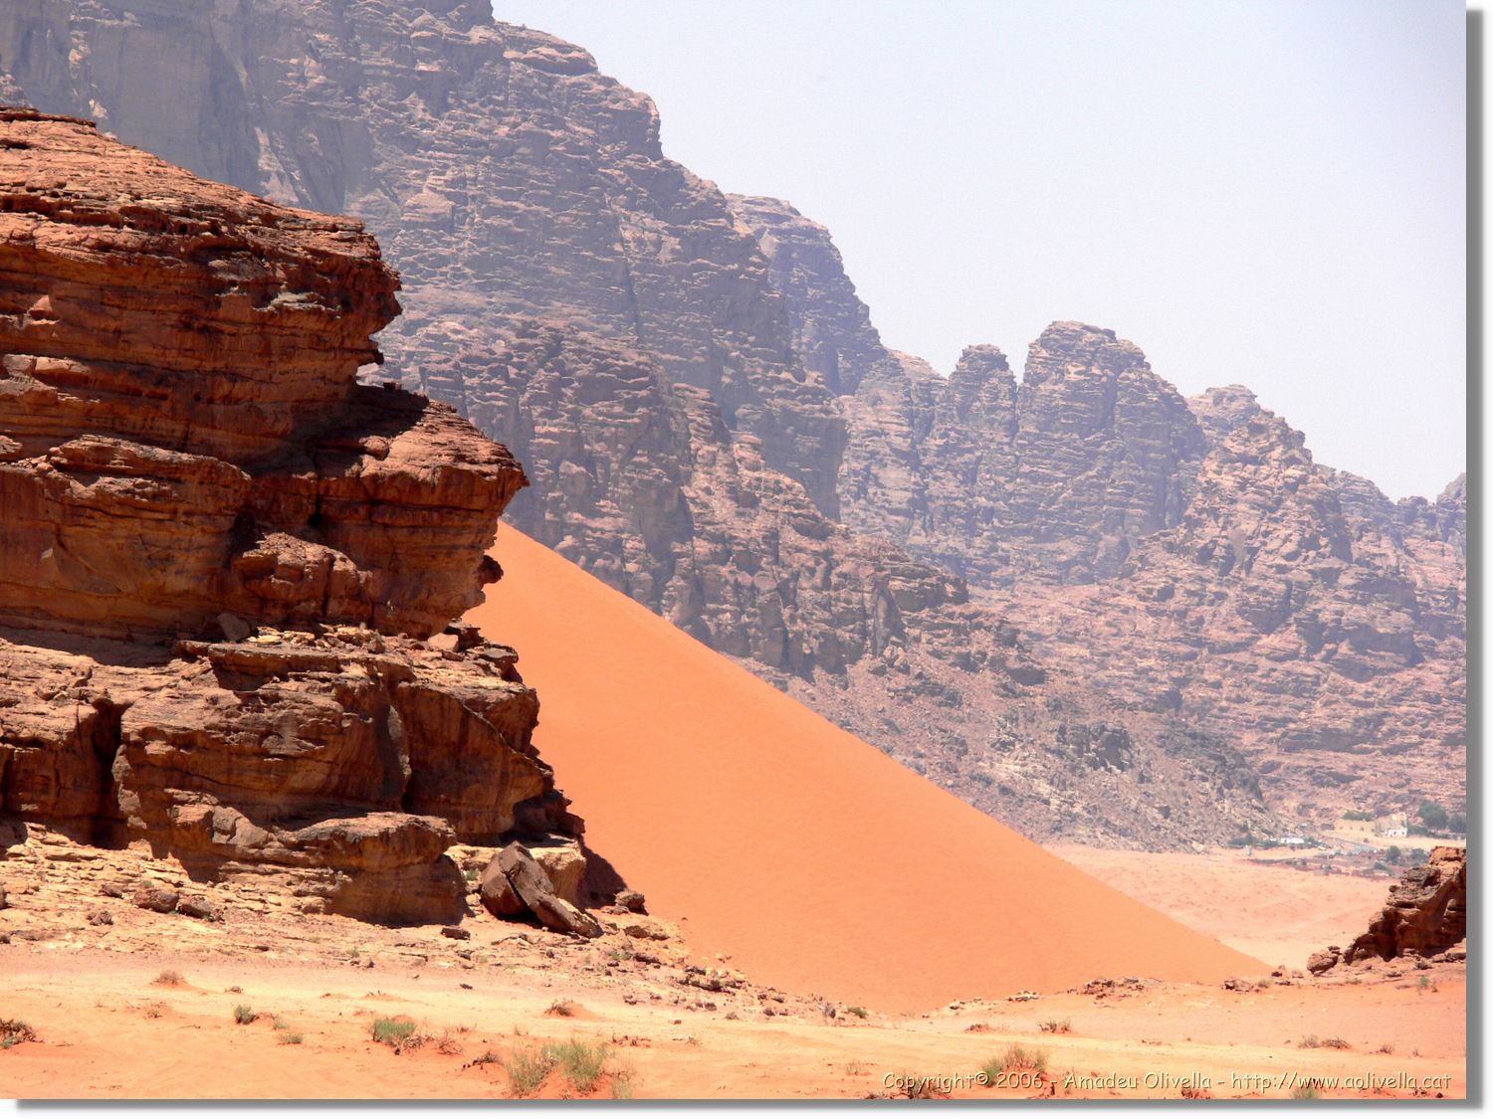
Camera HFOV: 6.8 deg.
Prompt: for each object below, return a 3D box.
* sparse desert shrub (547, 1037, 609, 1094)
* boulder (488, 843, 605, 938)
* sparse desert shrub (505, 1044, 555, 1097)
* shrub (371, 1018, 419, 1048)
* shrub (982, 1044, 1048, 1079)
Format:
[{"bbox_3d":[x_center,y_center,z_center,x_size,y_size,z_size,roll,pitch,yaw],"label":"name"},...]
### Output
[{"bbox_3d":[-2.202,6.645,164.000,0.811,0.734,0.730,0,-1,0],"label":"sparse desert shrub"},{"bbox_3d":[-3.275,5.376,203.000,1.874,1.571,1.499,0,-1,0],"label":"boulder"},{"bbox_3d":[-2.820,6.673,163.000,0.699,0.684,0.664,0,-1,0],"label":"sparse desert shrub"},{"bbox_3d":[-5.053,6.815,180.000,0.688,0.453,0.619,0,-1,0],"label":"shrub"},{"bbox_3d":[3.590,6.712,167.000,0.872,0.452,0.741,0,-1,0],"label":"shrub"}]

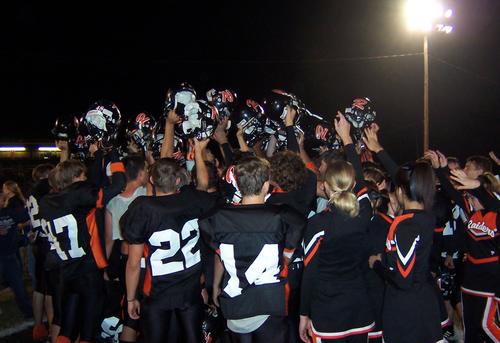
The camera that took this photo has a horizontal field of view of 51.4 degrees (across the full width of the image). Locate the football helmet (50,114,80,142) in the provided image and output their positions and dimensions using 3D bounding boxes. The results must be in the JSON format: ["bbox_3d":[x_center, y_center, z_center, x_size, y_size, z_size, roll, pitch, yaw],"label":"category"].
[{"bbox_3d":[-1.548,-0.364,4.350,0.290,0.250,0.230,0,0,-41],"label":"football helmet"}]

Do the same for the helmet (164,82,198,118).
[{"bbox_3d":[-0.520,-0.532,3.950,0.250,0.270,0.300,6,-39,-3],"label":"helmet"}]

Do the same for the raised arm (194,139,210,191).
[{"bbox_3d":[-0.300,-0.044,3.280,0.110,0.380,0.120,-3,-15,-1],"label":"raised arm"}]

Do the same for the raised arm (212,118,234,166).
[{"bbox_3d":[-0.186,-0.182,3.950,0.120,0.460,0.130,-15,-6,0],"label":"raised arm"}]

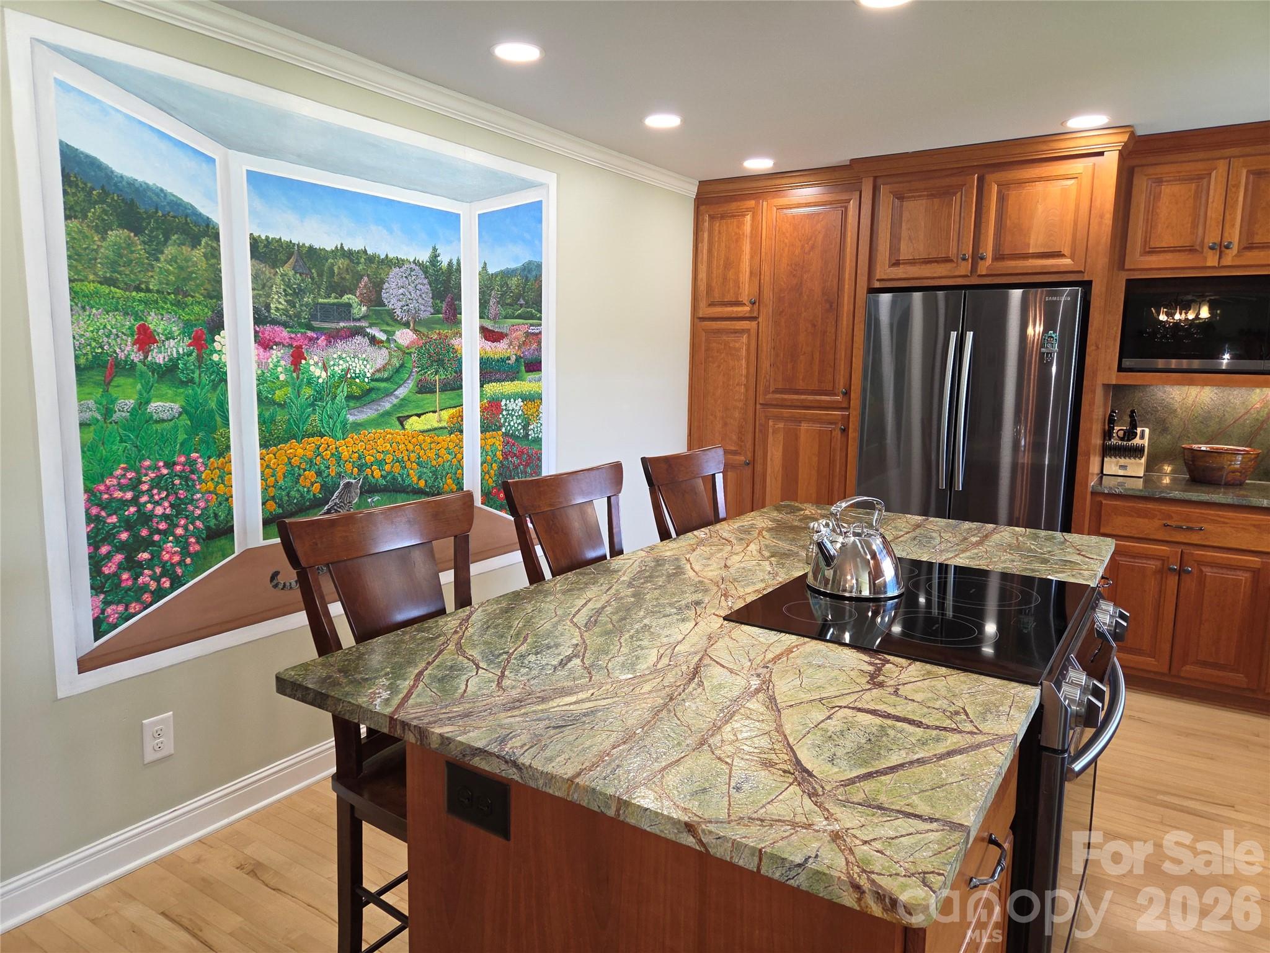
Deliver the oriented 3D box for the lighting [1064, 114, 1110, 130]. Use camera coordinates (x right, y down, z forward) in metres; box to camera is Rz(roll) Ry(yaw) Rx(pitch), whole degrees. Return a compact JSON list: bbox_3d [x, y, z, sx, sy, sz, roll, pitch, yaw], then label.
[{"bbox_3d":[1.738,-1.362,3.261,0.185,0.020,0.185,6,9,33],"label":"lighting"}]

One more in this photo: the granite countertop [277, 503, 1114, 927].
[{"bbox_3d":[0.436,0.266,1.980,1.054,0.030,2.160,6,9,33],"label":"granite countertop"}]

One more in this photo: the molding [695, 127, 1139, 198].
[{"bbox_3d":[1.141,-1.422,3.908,2.025,0.085,0.165,6,9,33],"label":"molding"}]

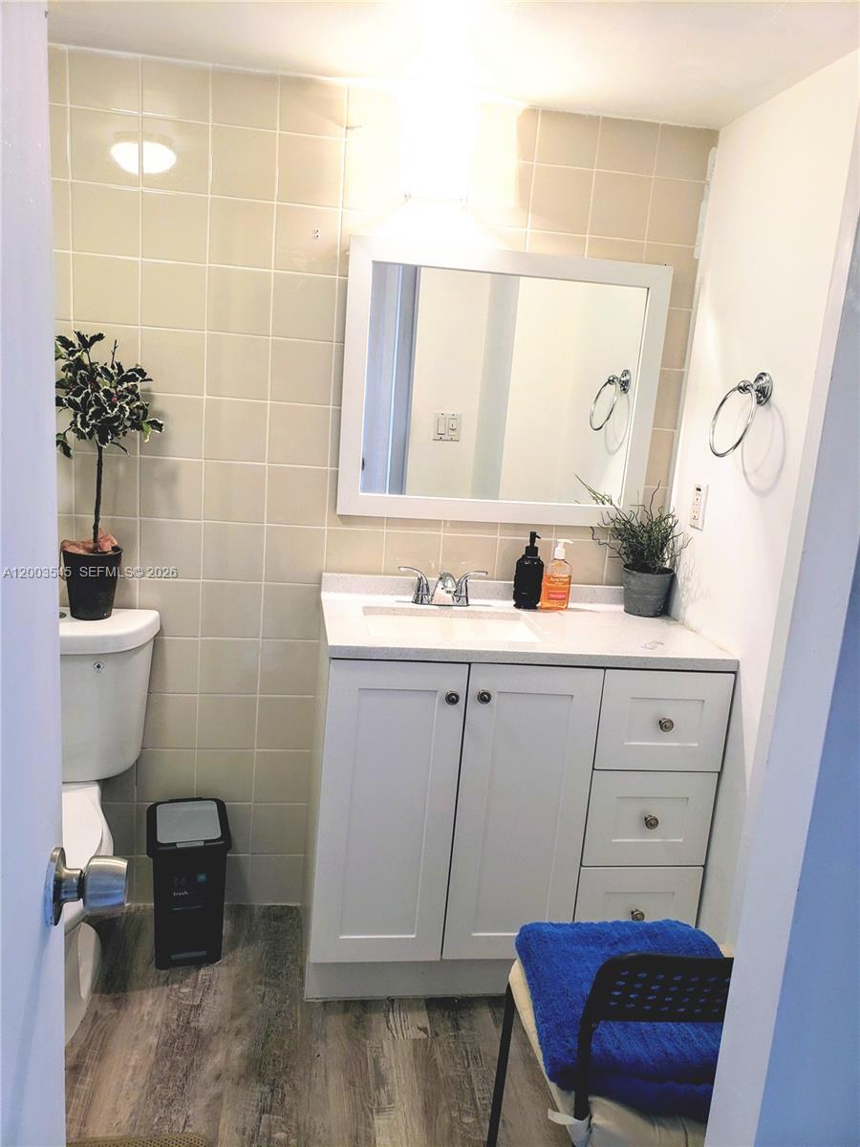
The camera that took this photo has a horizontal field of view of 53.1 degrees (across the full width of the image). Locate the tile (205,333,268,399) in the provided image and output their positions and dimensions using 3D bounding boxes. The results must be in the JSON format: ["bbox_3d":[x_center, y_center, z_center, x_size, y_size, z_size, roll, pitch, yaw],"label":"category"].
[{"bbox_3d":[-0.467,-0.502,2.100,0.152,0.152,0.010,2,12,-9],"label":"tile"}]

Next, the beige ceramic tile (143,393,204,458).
[{"bbox_3d":[-0.630,-0.359,2.108,0.151,0.151,0.010,3,12,-9],"label":"beige ceramic tile"}]

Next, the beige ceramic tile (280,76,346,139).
[{"bbox_3d":[-0.269,-1.073,1.987,0.150,0.121,0.009,2,12,-9],"label":"beige ceramic tile"}]

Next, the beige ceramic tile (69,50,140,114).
[{"bbox_3d":[-0.726,-1.098,1.929,0.152,0.120,0.010,2,12,-9],"label":"beige ceramic tile"}]

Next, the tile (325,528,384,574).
[{"bbox_3d":[-0.198,-0.044,2.230,0.150,0.141,0.009,2,12,-9],"label":"tile"}]

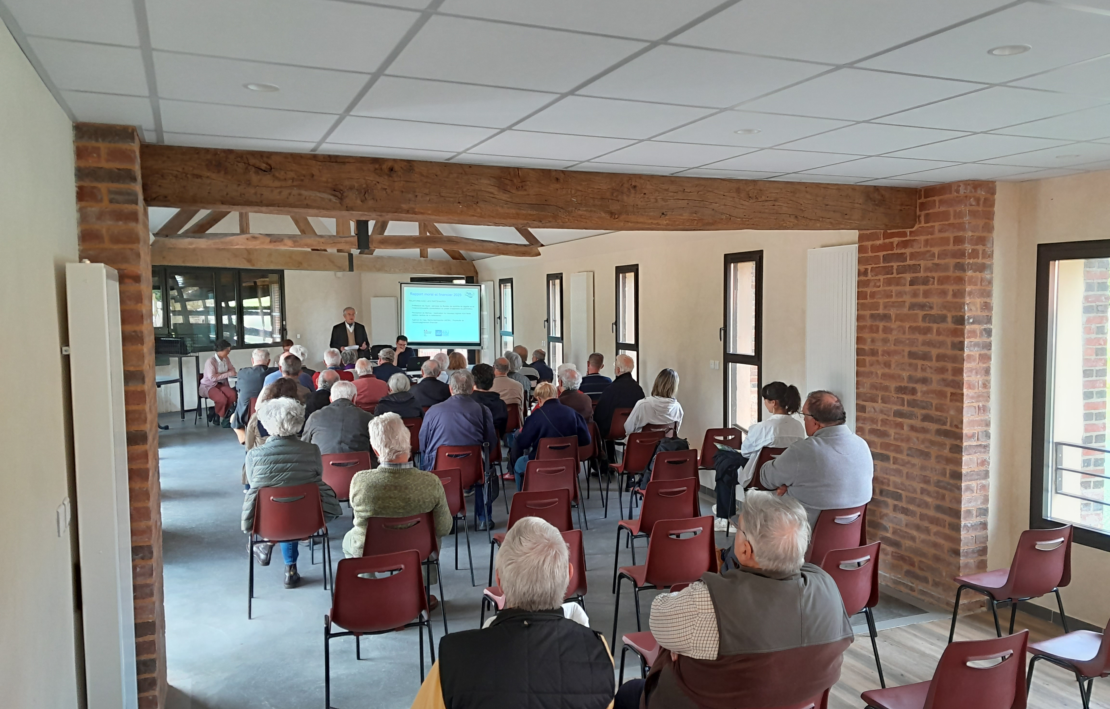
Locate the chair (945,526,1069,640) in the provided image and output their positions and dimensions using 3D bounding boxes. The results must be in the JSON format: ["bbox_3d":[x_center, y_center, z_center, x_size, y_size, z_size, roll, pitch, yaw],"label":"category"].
[{"bbox_3d":[2.208,1.166,4.043,0.460,0.770,0.480,-2,4,-19],"label":"chair"}]

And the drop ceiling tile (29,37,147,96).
[{"bbox_3d":[-1.325,-0.827,2.413,0.255,0.020,0.565,-2,4,-23],"label":"drop ceiling tile"}]

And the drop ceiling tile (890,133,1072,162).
[{"bbox_3d":[1.913,-0.944,3.830,0.605,0.020,0.590,-2,4,-23],"label":"drop ceiling tile"}]

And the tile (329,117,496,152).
[{"bbox_3d":[-0.562,-0.869,3.280,0.600,0.020,0.580,-2,4,-23],"label":"tile"}]

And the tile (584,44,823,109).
[{"bbox_3d":[0.441,-0.849,2.555,0.591,0.020,0.558,-2,4,-23],"label":"tile"}]

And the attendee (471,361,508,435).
[{"bbox_3d":[-0.720,0.733,7.450,0.500,1.330,0.800,-2,4,-19],"label":"attendee"}]

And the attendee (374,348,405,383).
[{"bbox_3d":[-2.050,0.607,9.750,0.500,1.300,0.800,-2,4,-23],"label":"attendee"}]

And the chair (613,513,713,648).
[{"bbox_3d":[0.580,1.187,4.302,0.460,0.785,0.470,-2,4,-19],"label":"chair"}]

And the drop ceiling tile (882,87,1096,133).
[{"bbox_3d":[1.528,-0.867,2.944,0.600,0.020,0.580,-2,4,-23],"label":"drop ceiling tile"}]

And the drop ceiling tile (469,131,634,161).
[{"bbox_3d":[-0.014,-0.900,3.578,0.595,0.020,0.595,-2,4,-23],"label":"drop ceiling tile"}]

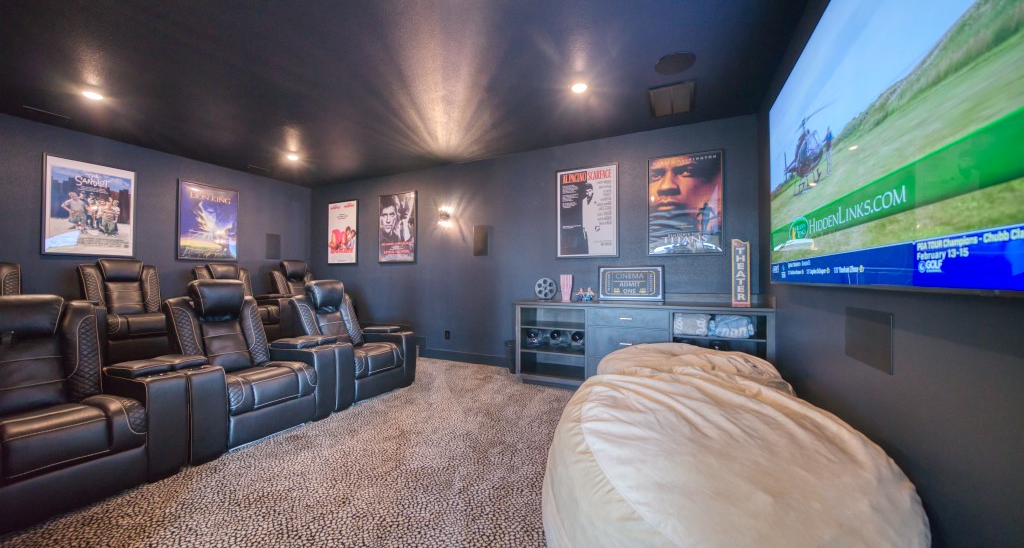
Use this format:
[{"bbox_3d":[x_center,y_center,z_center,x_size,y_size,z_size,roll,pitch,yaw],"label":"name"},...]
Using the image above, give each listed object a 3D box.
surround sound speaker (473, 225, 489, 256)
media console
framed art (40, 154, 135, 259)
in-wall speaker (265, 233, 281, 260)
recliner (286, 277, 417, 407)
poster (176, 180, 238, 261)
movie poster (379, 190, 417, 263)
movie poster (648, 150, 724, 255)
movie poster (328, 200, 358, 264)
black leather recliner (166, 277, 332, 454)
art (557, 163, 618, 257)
[{"bbox_3d":[-0.418,-0.441,4.541,0.225,0.400,0.030,0,-1,26],"label":"surround sound speaker"},{"bbox_3d":[1.176,0.746,3.439,2.277,0.906,0.579,0,-1,26],"label":"media console"},{"bbox_3d":[-4.687,-0.721,3.818,0.030,1.050,0.690,0,-1,26],"label":"framed art"},{"bbox_3d":[-3.853,-0.434,5.531,0.030,0.395,0.225,0,-1,26],"label":"in-wall speaker"},{"bbox_3d":[-1.730,0.633,3.547,1.009,1.111,0.929,0,-1,26],"label":"recliner"},{"bbox_3d":[-4.221,-0.713,4.777,0.030,1.050,0.690,0,-1,26],"label":"poster"},{"bbox_3d":[-1.755,-0.697,5.196,0.730,1.050,0.030,0,-1,26],"label":"movie poster"},{"bbox_3d":[1.762,-0.704,3.485,0.700,1.050,0.030,0,-1,26],"label":"movie poster"},{"bbox_3d":[-2.855,-0.691,5.732,0.715,1.050,0.030,0,-1,26],"label":"movie poster"},{"bbox_3d":[-2.140,0.618,2.704,1.009,1.111,0.946,0,-1,26],"label":"black leather recliner"},{"bbox_3d":[0.858,-0.706,3.925,0.715,1.050,0.030,0,-1,26],"label":"art"}]

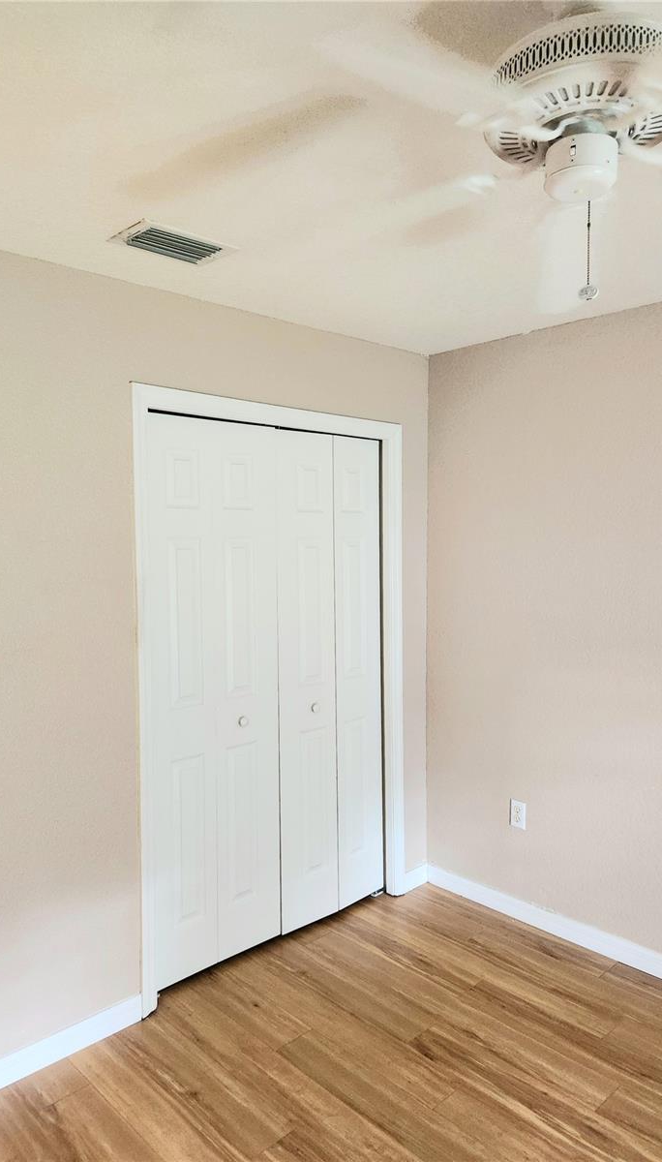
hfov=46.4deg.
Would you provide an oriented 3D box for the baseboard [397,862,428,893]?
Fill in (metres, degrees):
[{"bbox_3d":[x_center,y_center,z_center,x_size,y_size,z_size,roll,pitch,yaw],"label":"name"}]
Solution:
[{"bbox_3d":[0.390,1.381,3.580,0.185,0.090,0.015,-3,4,-43],"label":"baseboard"}]

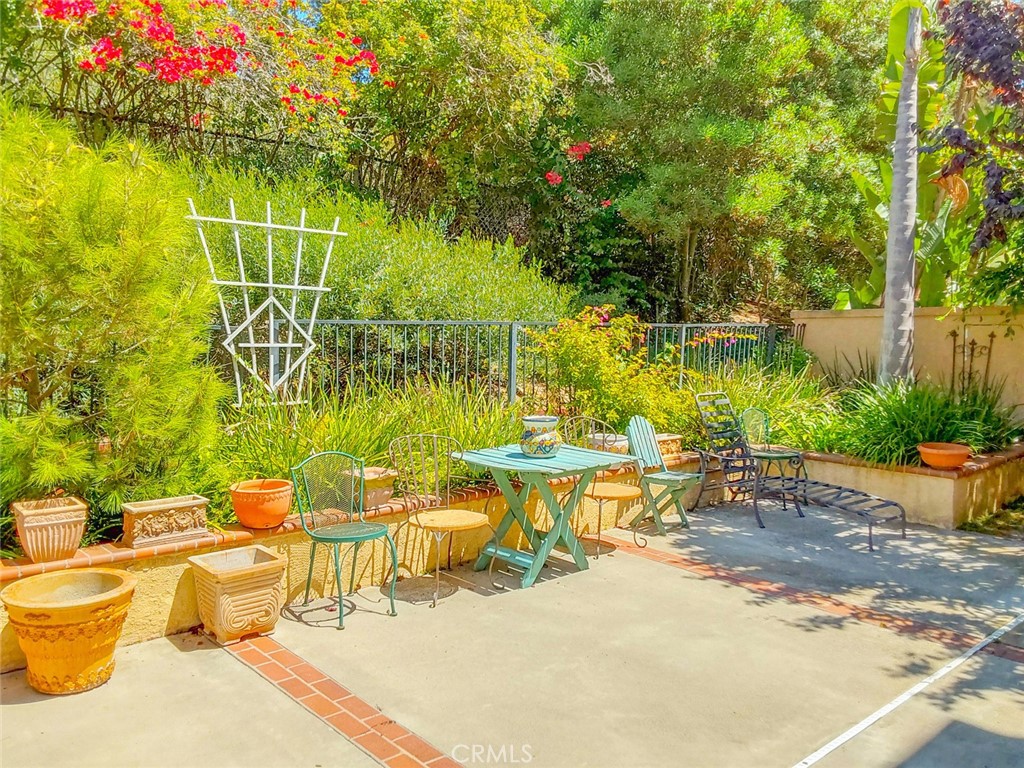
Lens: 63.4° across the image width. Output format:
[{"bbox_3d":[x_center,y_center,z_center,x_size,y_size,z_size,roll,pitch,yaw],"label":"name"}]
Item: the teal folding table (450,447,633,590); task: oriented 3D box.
[{"bbox_3d":[0.189,0.820,5.230,0.785,0.730,0.890,-3,6,-44],"label":"teal folding table"}]

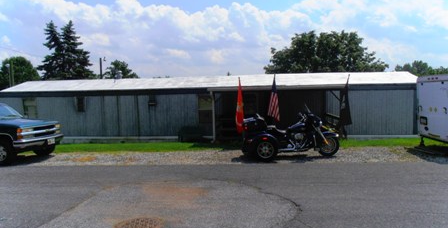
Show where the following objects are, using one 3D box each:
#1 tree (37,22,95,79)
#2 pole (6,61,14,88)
[{"bbox_3d":[-18.143,-5.260,36.307,6.600,11.173,6.200,-1,3,0],"label":"tree"},{"bbox_3d":[-18.504,-1.906,27.151,0.320,5.499,0.320,-1,3,0],"label":"pole"}]

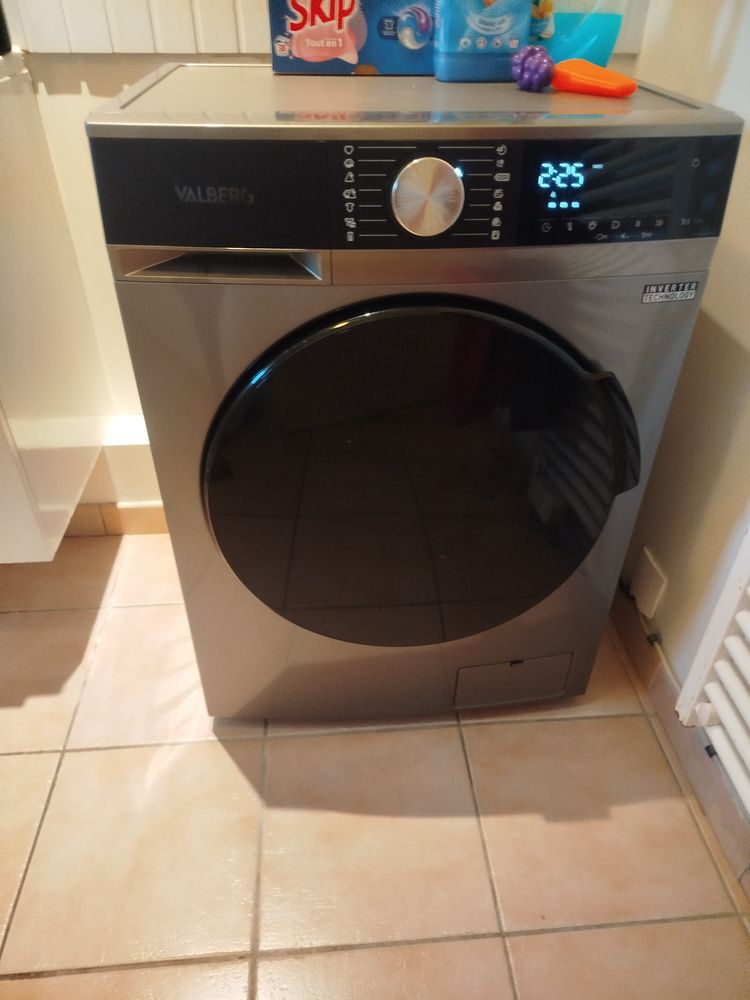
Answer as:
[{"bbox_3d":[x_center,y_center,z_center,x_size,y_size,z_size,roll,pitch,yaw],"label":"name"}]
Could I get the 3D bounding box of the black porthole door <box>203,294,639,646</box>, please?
[{"bbox_3d":[0.054,-0.005,0.830,0.505,0.487,0.060,-2,36,-4],"label":"black porthole door"}]

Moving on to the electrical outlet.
[{"bbox_3d":[0.435,0.130,1.101,0.018,0.090,0.078,-2,36,-4],"label":"electrical outlet"}]

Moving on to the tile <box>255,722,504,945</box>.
[{"bbox_3d":[-0.006,0.457,0.972,0.302,0.012,0.302,-2,36,-4],"label":"tile"}]

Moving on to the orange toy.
[{"bbox_3d":[0.247,-0.470,0.771,0.097,0.033,0.045,19,40,24],"label":"orange toy"}]

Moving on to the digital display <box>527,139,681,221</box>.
[{"bbox_3d":[0.212,-0.301,0.653,0.150,0.074,0.012,-2,36,-4],"label":"digital display"}]

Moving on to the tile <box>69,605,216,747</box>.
[{"bbox_3d":[-0.335,0.290,1.197,0.302,0.012,0.302,-2,36,-4],"label":"tile"}]

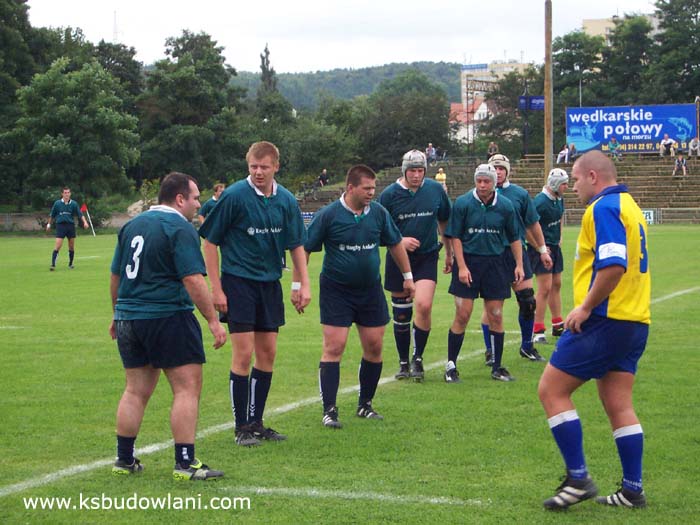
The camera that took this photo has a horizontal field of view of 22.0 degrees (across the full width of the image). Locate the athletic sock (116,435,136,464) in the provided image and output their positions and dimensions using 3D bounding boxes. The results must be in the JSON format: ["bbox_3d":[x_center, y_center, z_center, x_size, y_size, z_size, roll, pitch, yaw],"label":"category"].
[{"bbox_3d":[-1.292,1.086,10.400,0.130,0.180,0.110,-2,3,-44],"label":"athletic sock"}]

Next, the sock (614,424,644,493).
[{"bbox_3d":[1.358,0.951,8.730,0.145,0.325,0.130,-3,2,21],"label":"sock"}]

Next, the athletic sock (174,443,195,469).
[{"bbox_3d":[-0.910,1.062,9.900,0.120,0.155,0.105,0,2,-6],"label":"athletic sock"}]

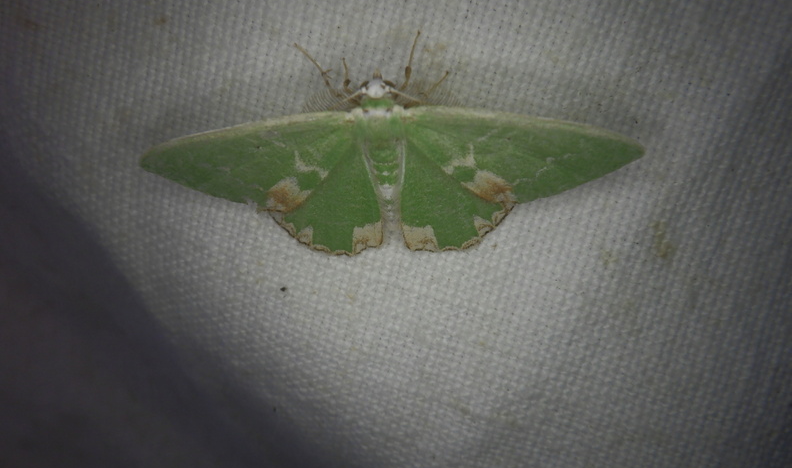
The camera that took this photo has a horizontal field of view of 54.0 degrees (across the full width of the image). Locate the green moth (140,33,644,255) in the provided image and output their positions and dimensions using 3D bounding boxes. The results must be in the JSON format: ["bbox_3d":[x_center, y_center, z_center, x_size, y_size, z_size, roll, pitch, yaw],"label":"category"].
[{"bbox_3d":[0.000,-0.005,0.046,0.030,0.004,0.013,-2,98,5],"label":"green moth"}]

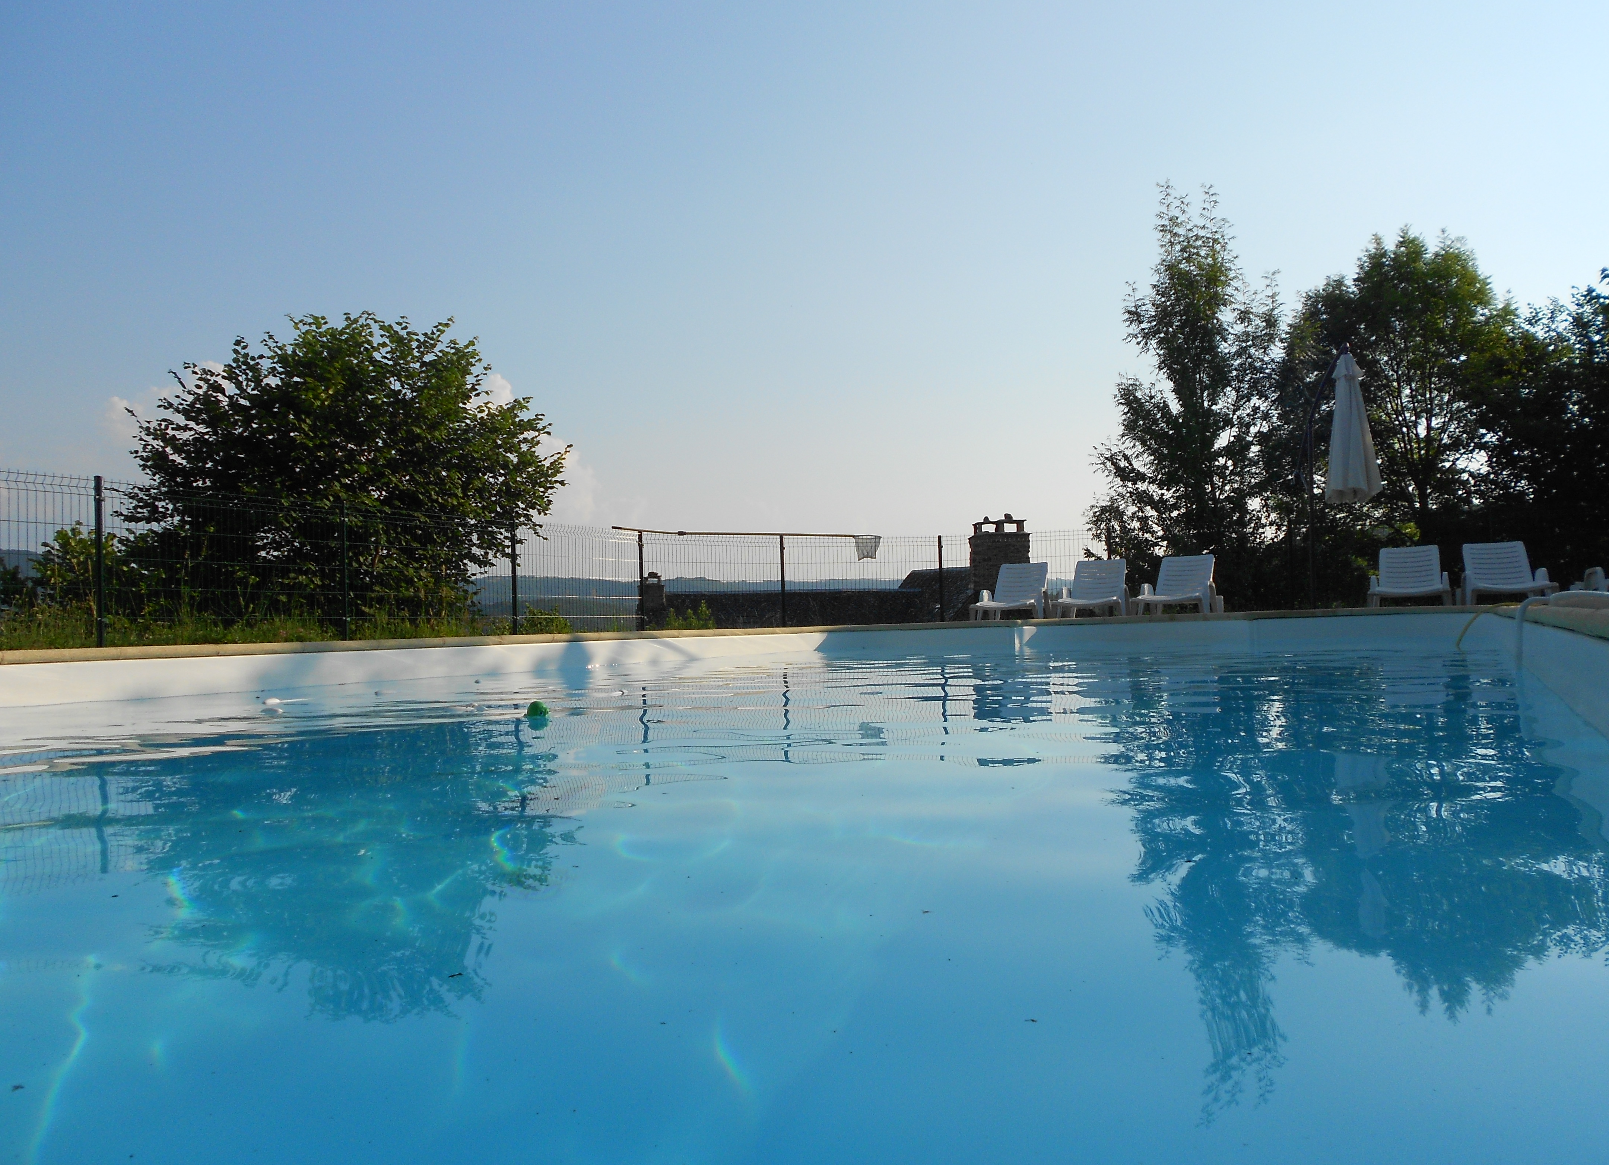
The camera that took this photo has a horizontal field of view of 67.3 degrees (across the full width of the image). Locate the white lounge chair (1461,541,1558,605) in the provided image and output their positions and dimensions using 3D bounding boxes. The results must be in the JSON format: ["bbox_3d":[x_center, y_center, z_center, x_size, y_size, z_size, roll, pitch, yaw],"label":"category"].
[{"bbox_3d":[6.620,-0.038,11.440,0.700,0.760,1.700,-3,-2,23],"label":"white lounge chair"}]

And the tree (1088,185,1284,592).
[{"bbox_3d":[5.840,-2.848,18.500,2.950,6.485,2.800,-2,-2,18],"label":"tree"}]

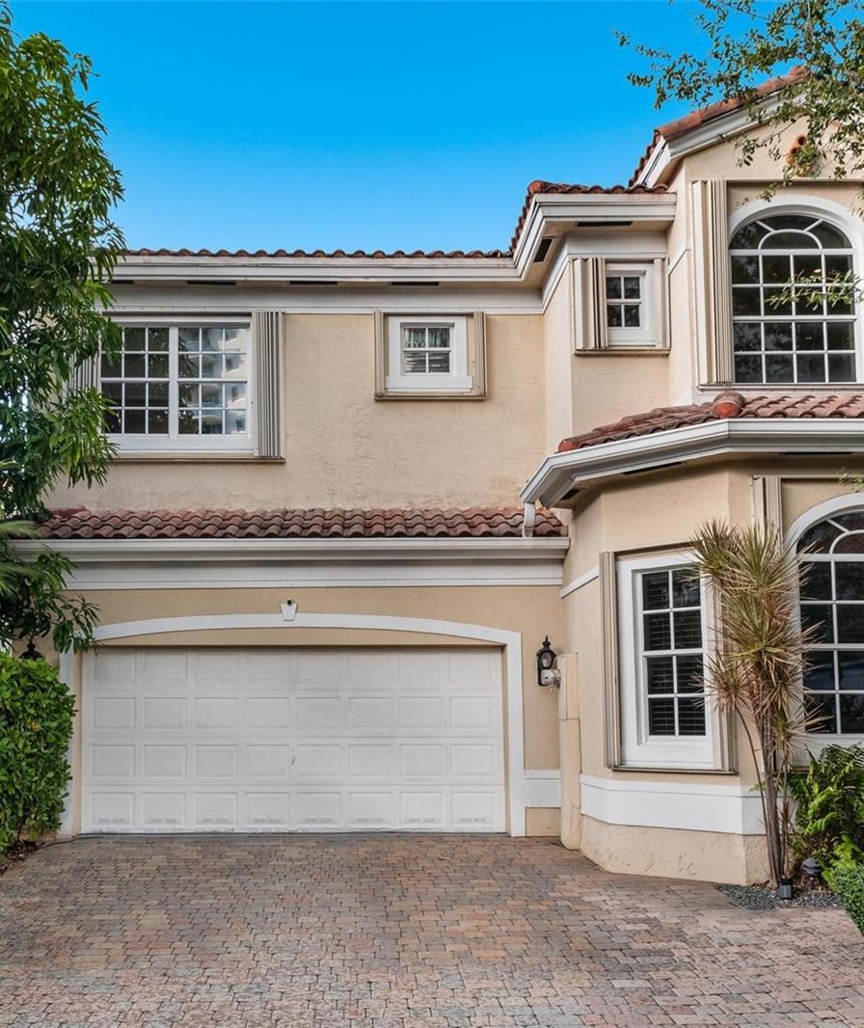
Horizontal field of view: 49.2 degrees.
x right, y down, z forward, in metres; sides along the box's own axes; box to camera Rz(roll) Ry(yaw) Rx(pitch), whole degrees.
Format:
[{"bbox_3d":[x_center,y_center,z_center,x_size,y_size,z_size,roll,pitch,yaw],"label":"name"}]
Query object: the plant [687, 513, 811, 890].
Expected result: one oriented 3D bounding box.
[{"bbox_3d":[2.588,1.525,7.650,0.950,2.930,0.850,-1,-5,0],"label":"plant"}]

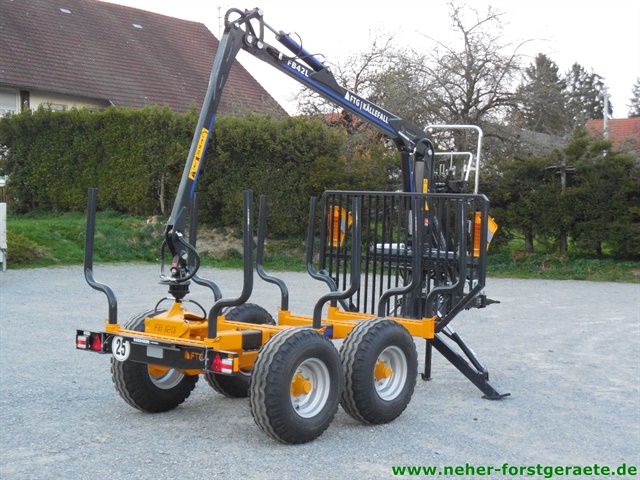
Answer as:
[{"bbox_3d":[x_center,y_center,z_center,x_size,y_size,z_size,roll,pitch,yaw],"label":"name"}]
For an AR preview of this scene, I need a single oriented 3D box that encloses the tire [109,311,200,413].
[{"bbox_3d":[-1.405,1.058,10.590,0.310,0.900,0.900,4,4,39],"label":"tire"}]

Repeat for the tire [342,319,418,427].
[{"bbox_3d":[0.497,1.124,10.396,0.310,0.900,0.900,4,4,39],"label":"tire"}]

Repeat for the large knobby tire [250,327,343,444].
[{"bbox_3d":[-0.174,1.146,9.580,0.310,0.900,0.900,4,4,39],"label":"large knobby tire"}]

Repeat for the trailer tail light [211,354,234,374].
[{"bbox_3d":[-0.686,0.851,8.479,0.223,0.139,0.045,4,4,41],"label":"trailer tail light"}]

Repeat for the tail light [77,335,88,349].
[{"bbox_3d":[-1.857,0.798,9.489,0.104,0.104,0.045,4,4,41],"label":"tail light"}]

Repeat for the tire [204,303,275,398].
[{"bbox_3d":[-0.733,1.036,11.406,0.310,0.900,0.900,4,4,39],"label":"tire"}]

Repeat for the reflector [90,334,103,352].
[{"bbox_3d":[-1.796,0.833,9.895,0.140,0.136,0.035,4,4,39],"label":"reflector"}]

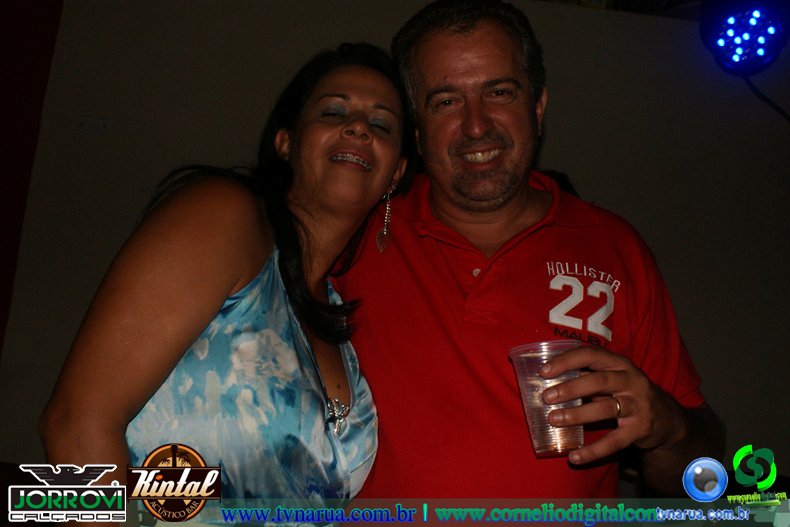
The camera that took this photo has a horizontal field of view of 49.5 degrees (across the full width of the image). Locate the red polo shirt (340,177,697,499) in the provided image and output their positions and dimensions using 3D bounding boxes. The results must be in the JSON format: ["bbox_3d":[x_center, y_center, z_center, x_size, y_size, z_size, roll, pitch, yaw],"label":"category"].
[{"bbox_3d":[0.082,0.235,1.080,0.540,0.720,0.300,4,-7,6],"label":"red polo shirt"}]

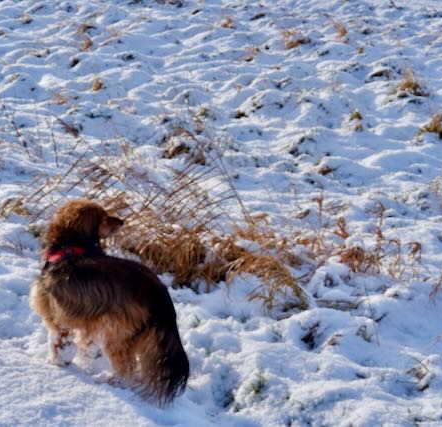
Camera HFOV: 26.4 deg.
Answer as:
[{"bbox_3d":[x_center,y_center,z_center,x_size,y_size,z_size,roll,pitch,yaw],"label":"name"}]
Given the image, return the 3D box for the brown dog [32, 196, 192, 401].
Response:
[{"bbox_3d":[-0.322,0.260,2.743,0.270,0.510,0.560,-19,28,-40],"label":"brown dog"}]

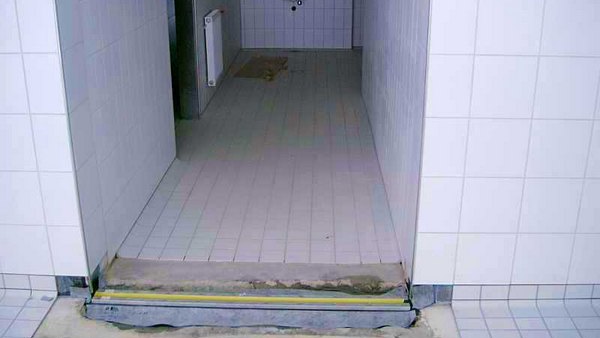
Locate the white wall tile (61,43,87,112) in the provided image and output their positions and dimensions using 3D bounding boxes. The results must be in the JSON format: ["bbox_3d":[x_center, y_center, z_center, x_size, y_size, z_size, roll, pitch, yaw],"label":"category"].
[{"bbox_3d":[-0.891,-0.373,2.559,0.010,0.241,0.236,1,21,2],"label":"white wall tile"}]

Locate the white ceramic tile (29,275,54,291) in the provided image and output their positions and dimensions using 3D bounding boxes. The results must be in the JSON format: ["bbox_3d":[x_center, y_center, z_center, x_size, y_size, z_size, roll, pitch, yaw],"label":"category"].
[{"bbox_3d":[-1.106,0.492,2.765,0.116,0.073,0.010,1,21,2],"label":"white ceramic tile"}]

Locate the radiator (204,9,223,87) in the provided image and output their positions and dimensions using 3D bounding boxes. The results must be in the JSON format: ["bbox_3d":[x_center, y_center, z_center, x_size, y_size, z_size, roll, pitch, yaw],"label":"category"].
[{"bbox_3d":[-0.750,-1.067,5.622,0.070,0.588,0.498,1,21,2],"label":"radiator"}]

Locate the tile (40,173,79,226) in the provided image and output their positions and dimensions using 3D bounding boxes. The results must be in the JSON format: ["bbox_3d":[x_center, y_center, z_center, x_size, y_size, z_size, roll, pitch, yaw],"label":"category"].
[{"bbox_3d":[-0.977,0.122,2.618,0.152,0.243,0.010,1,21,2],"label":"tile"}]

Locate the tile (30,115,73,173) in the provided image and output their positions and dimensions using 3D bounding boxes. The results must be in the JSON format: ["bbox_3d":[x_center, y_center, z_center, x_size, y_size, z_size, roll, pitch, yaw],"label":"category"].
[{"bbox_3d":[-0.974,-0.103,2.532,0.152,0.243,0.010,1,21,2],"label":"tile"}]

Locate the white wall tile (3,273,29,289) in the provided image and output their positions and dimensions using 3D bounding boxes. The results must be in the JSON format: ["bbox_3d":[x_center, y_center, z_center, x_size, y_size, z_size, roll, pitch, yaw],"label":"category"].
[{"bbox_3d":[-1.220,0.487,2.769,0.116,0.073,0.010,1,21,2],"label":"white wall tile"}]

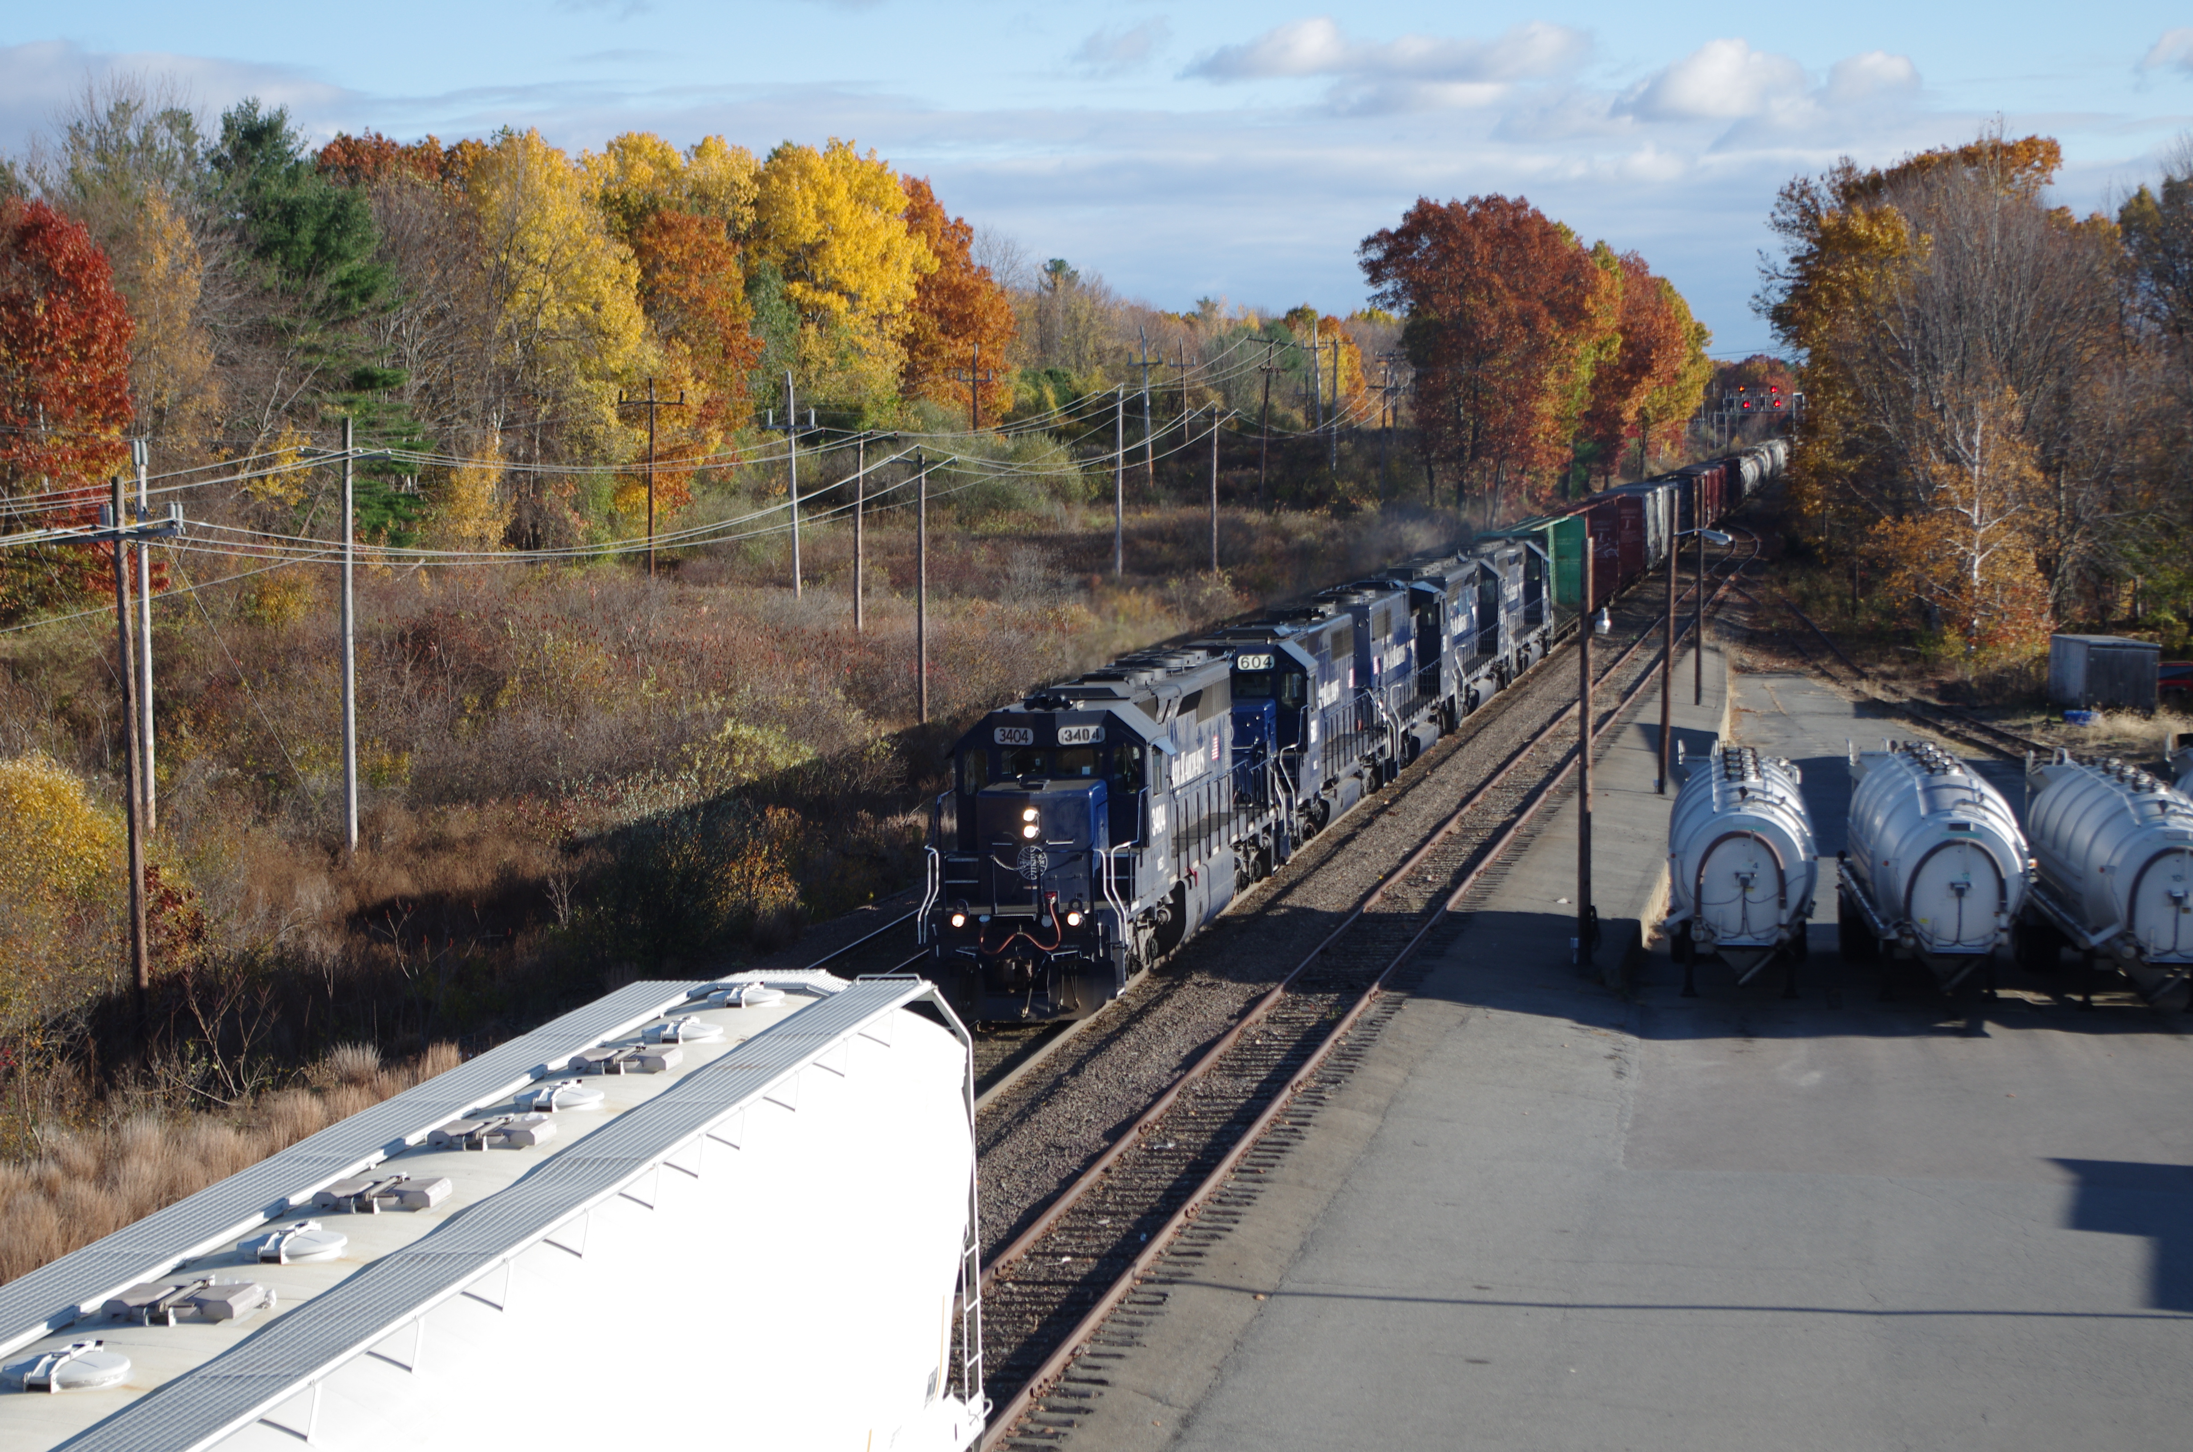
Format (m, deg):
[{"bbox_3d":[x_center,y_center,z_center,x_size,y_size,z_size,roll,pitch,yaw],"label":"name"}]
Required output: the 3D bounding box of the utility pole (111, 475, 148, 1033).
[{"bbox_3d":[-17.195,0.501,81.219,0.300,9.900,0.300,-1,4,9],"label":"utility pole"}]

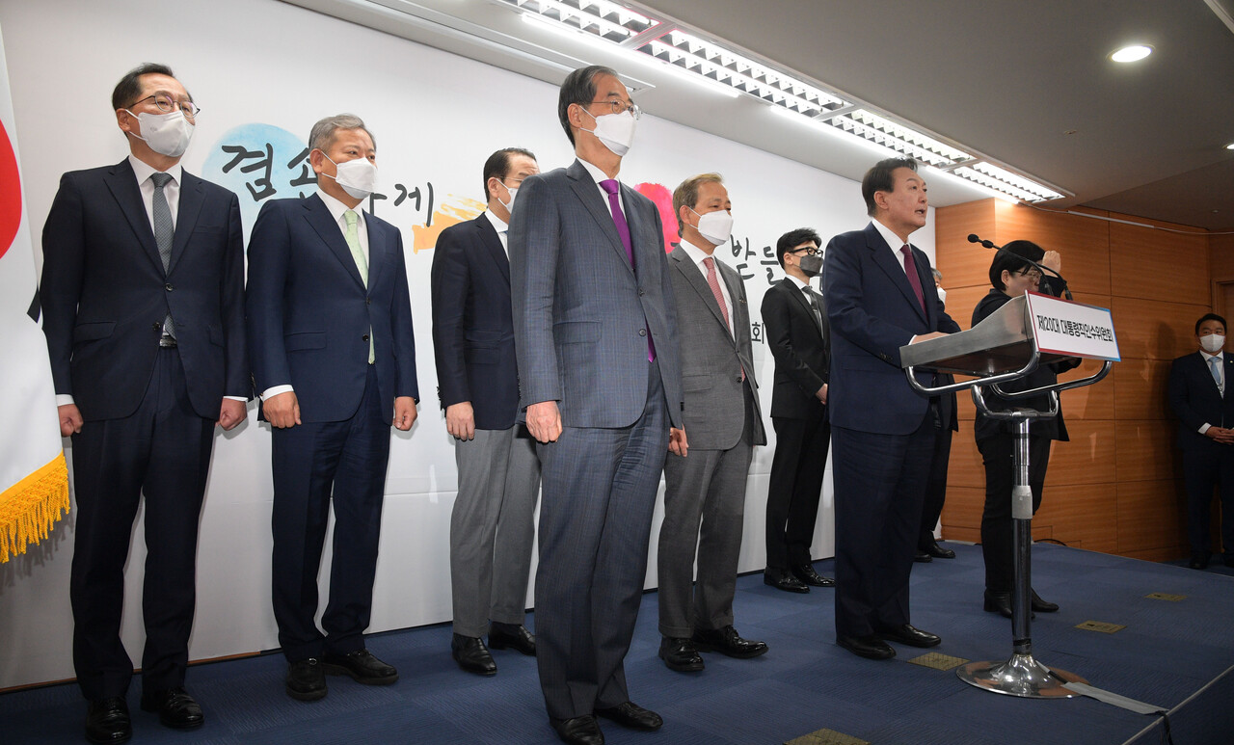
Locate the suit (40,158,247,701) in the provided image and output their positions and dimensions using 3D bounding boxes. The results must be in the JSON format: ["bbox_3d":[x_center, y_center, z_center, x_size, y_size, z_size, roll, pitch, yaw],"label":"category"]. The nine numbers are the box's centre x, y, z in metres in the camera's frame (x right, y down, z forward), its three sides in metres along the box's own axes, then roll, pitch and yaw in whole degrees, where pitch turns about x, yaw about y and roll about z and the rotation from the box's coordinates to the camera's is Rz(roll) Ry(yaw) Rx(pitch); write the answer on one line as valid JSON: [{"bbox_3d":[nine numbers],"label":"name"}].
[{"bbox_3d":[-1.260,0.148,2.208,0.519,1.499,0.323,3,-4,-34],"label":"suit"}]

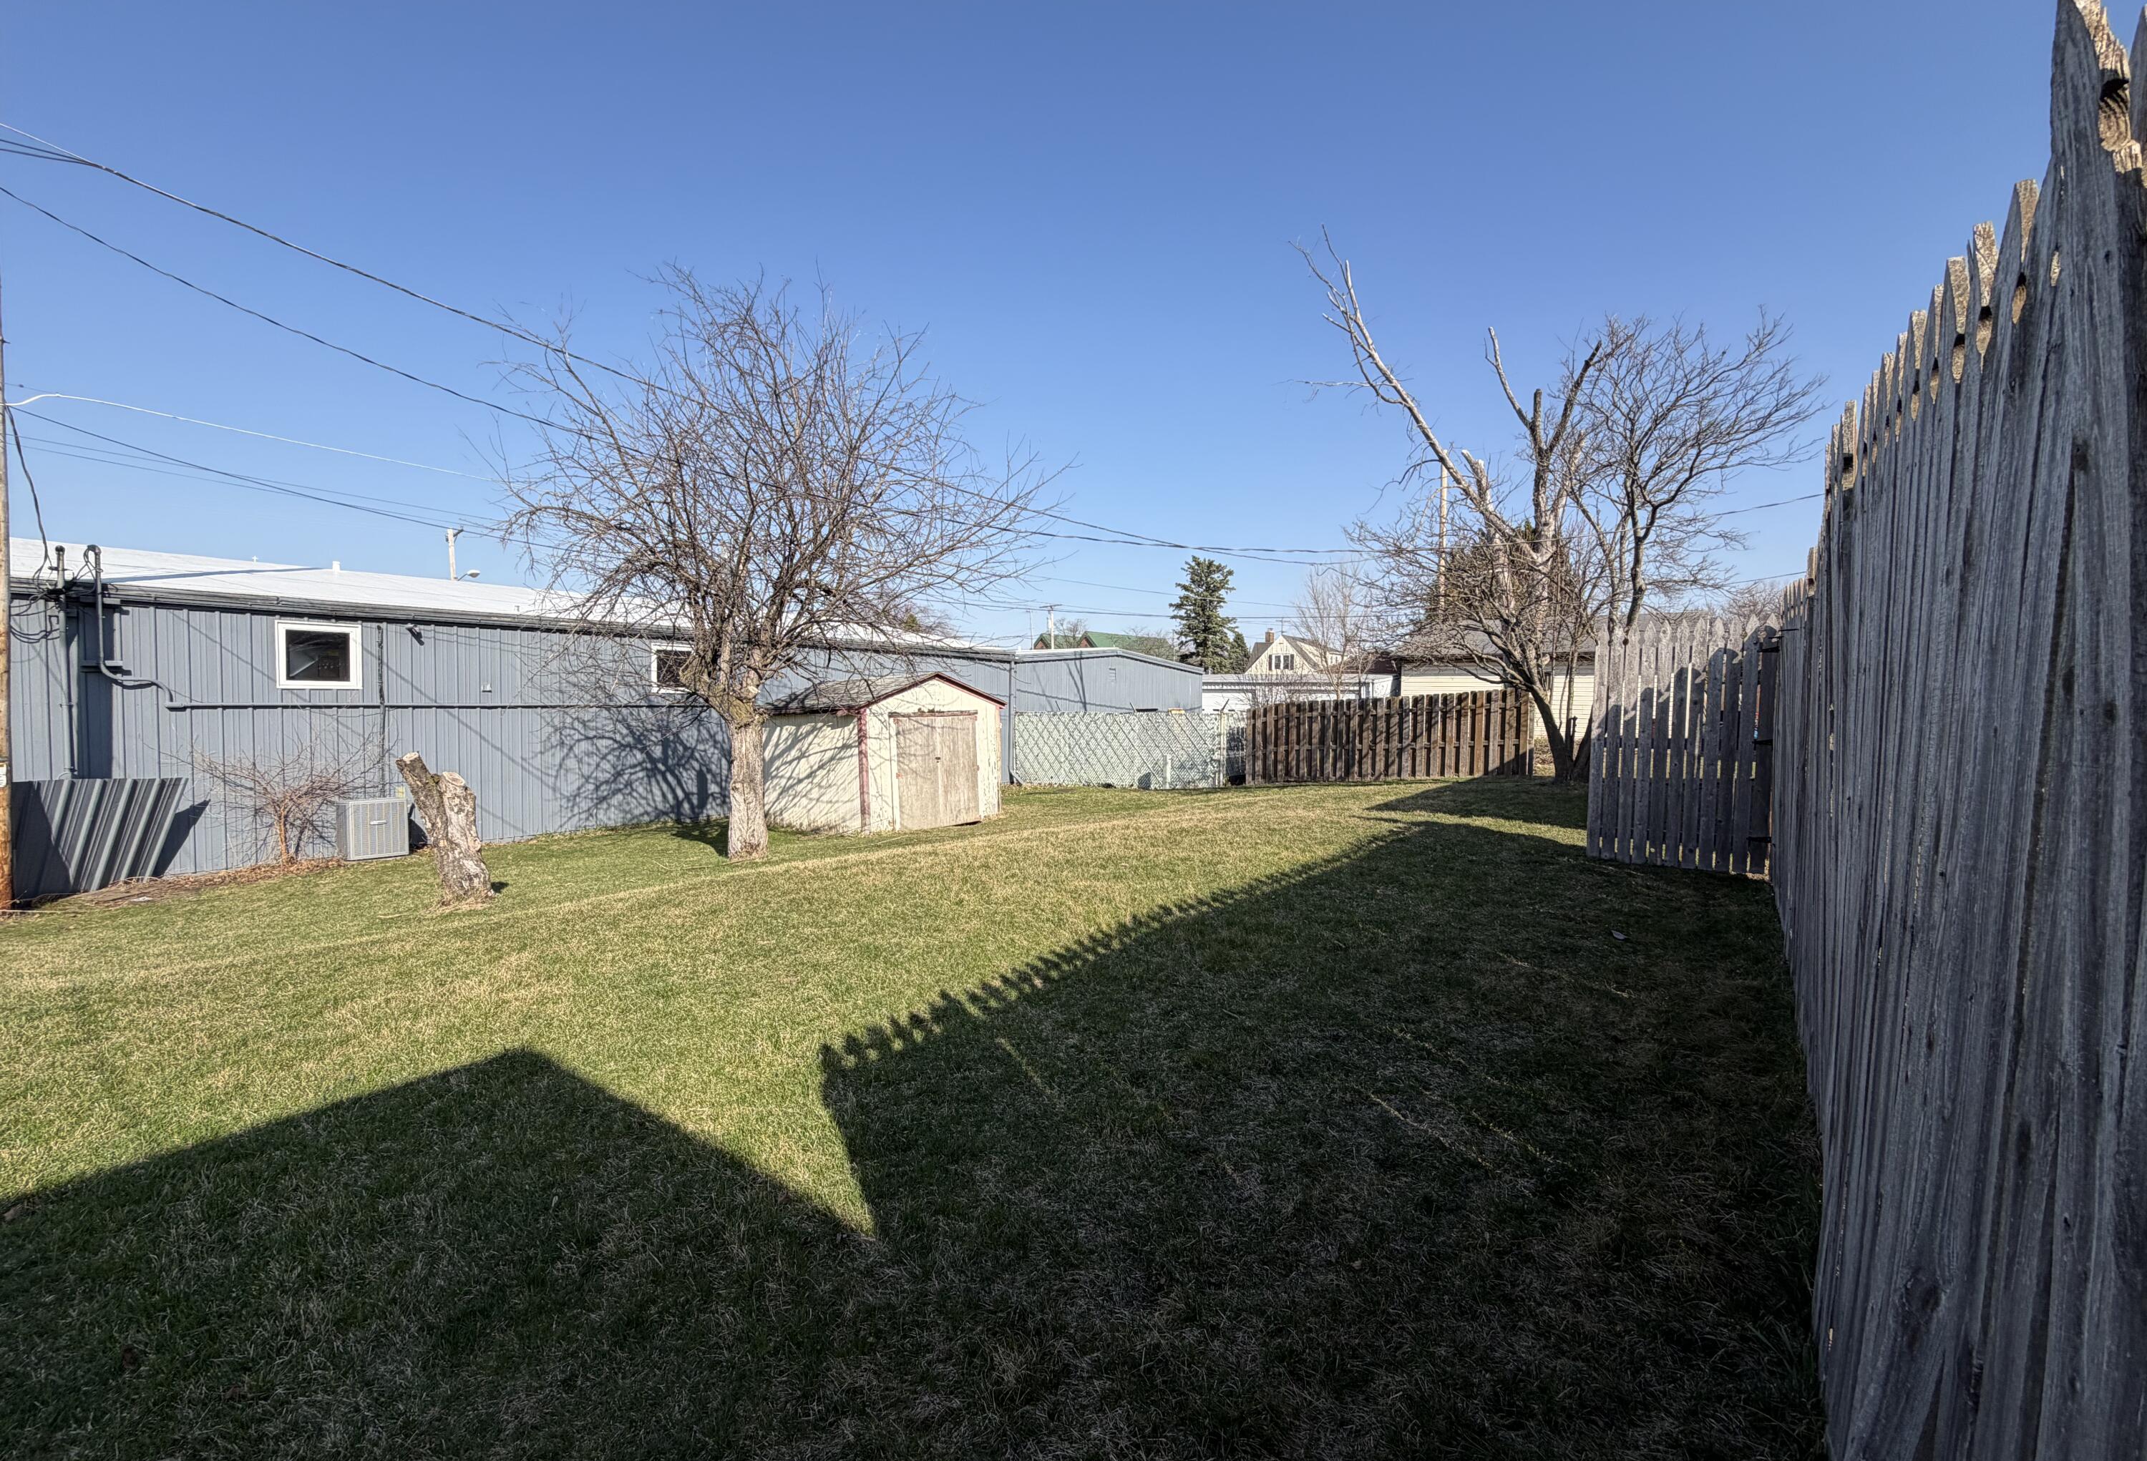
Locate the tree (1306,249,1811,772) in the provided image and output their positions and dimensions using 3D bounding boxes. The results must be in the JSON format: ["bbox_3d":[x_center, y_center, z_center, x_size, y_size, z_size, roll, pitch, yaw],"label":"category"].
[{"bbox_3d":[7.217,-3.425,13.463,7.100,8.300,6.000,1,2,28],"label":"tree"}]

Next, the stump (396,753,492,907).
[{"bbox_3d":[-5.454,0.831,7.529,0.740,1.270,0.520,-1,2,-36],"label":"stump"}]

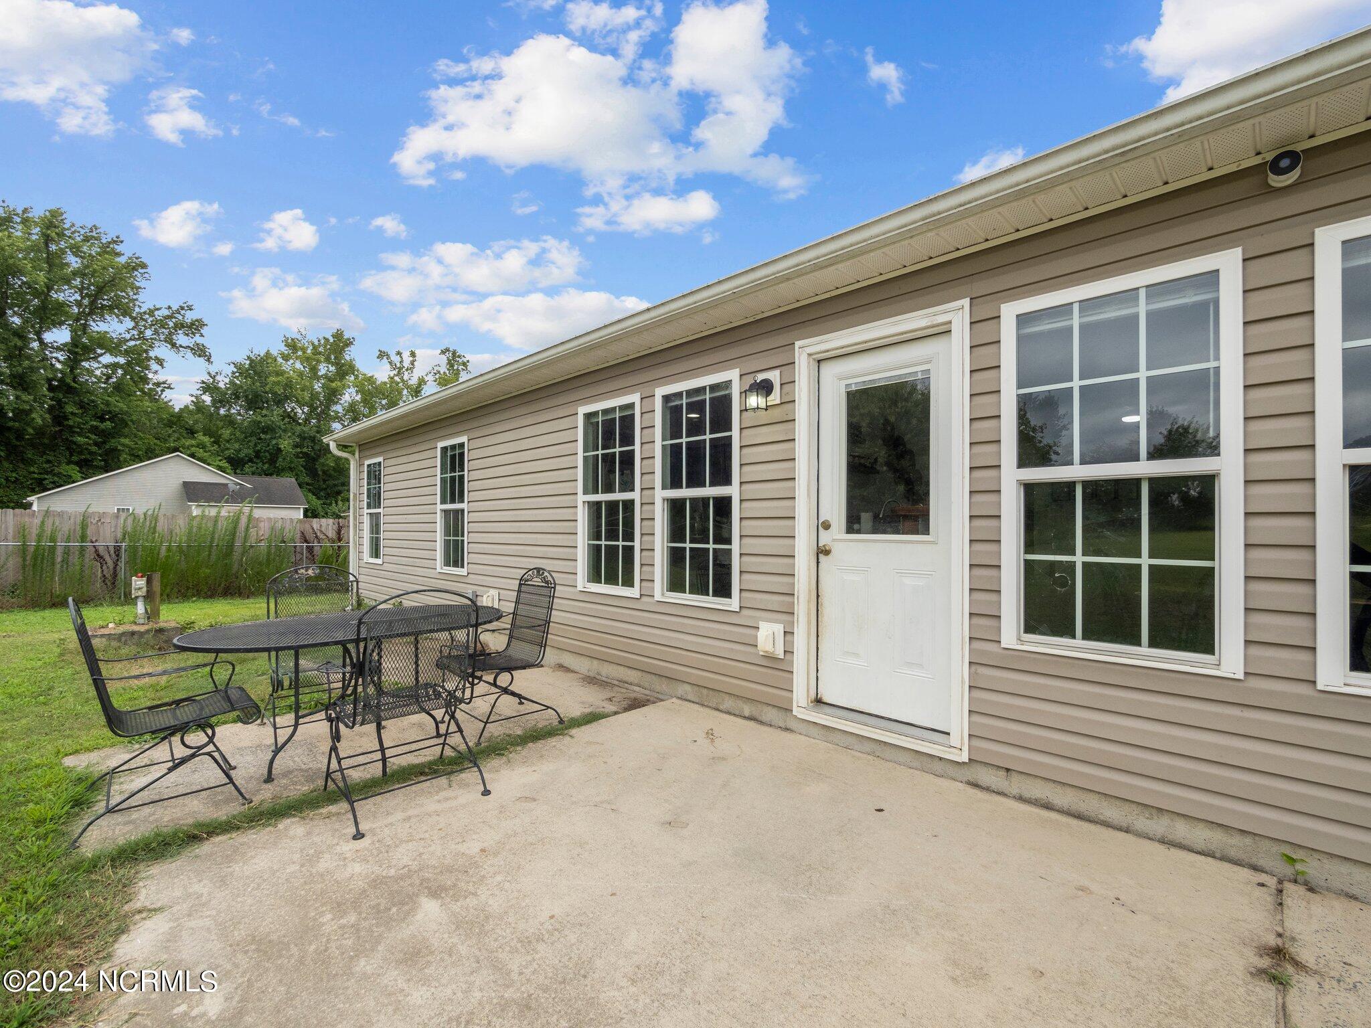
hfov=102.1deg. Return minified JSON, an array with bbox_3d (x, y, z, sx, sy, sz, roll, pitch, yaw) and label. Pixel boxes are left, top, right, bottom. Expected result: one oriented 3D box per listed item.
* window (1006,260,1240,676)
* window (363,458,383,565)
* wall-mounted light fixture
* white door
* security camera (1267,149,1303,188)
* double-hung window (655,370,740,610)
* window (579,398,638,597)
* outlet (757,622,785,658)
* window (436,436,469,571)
[{"bbox_3d":[1.735,-0.181,2.275,0.775,1.555,0.060,-1,-1,43],"label":"window"},{"bbox_3d":[-4.675,-0.036,8.342,0.775,1.555,0.060,-1,-1,43],"label":"window"},{"bbox_3d":[0.451,-0.739,3.364,0.180,0.265,0.190,-1,-1,43],"label":"wall-mounted light fixture"},{"bbox_3d":[1.077,0.098,3.010,0.800,2.020,0.055,-1,-1,43],"label":"white door"},{"bbox_3d":[2.082,-1.200,1.929,0.084,0.084,0.086,-1,-1,43],"label":"security camera"},{"bbox_3d":[0.073,-0.144,3.850,0.775,1.555,0.060,-1,-1,43],"label":"double-hung window"},{"bbox_3d":[-0.621,-0.133,4.490,0.775,1.555,0.060,-1,-1,43],"label":"window"},{"bbox_3d":[0.511,0.774,3.373,0.177,0.207,0.080,-1,-1,43],"label":"outlet"},{"bbox_3d":[-2.706,-0.082,6.457,0.775,1.555,0.060,-1,-1,43],"label":"window"}]

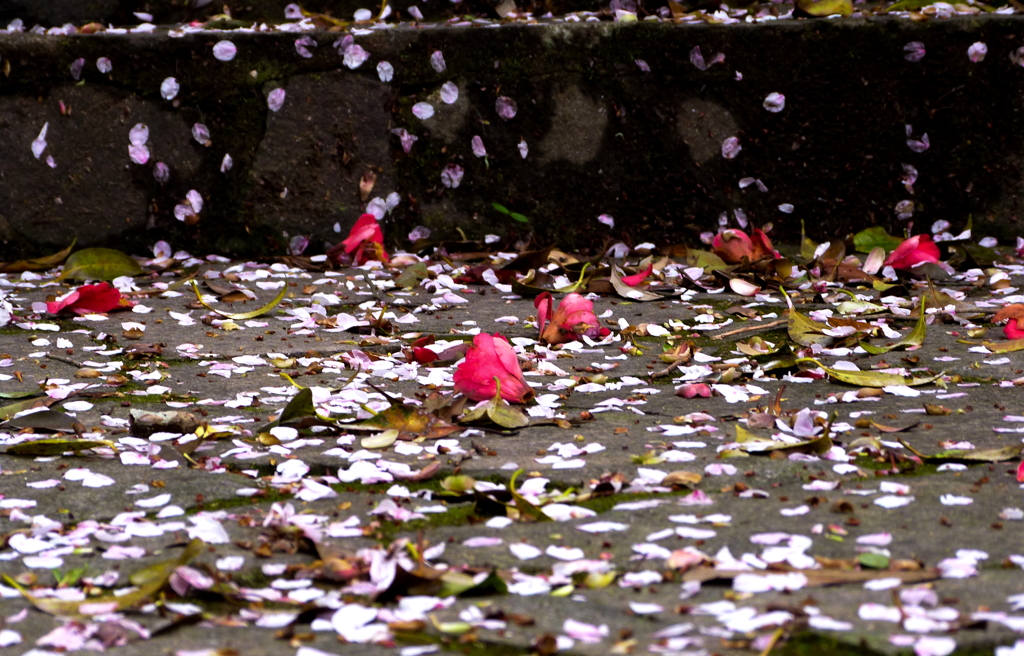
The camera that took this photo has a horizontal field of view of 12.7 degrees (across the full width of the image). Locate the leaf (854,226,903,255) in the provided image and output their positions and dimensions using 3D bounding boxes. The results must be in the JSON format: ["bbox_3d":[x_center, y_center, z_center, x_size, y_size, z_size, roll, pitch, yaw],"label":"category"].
[{"bbox_3d":[0.285,-0.068,3.533,0.044,0.020,0.022,0,6,0],"label":"leaf"}]

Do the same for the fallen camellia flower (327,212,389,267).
[{"bbox_3d":[-0.116,-0.067,3.458,0.047,0.037,0.045,-4,7,-35],"label":"fallen camellia flower"}]

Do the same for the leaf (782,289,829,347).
[{"bbox_3d":[0.187,-0.007,2.891,0.032,0.034,0.030,0,6,0],"label":"leaf"}]

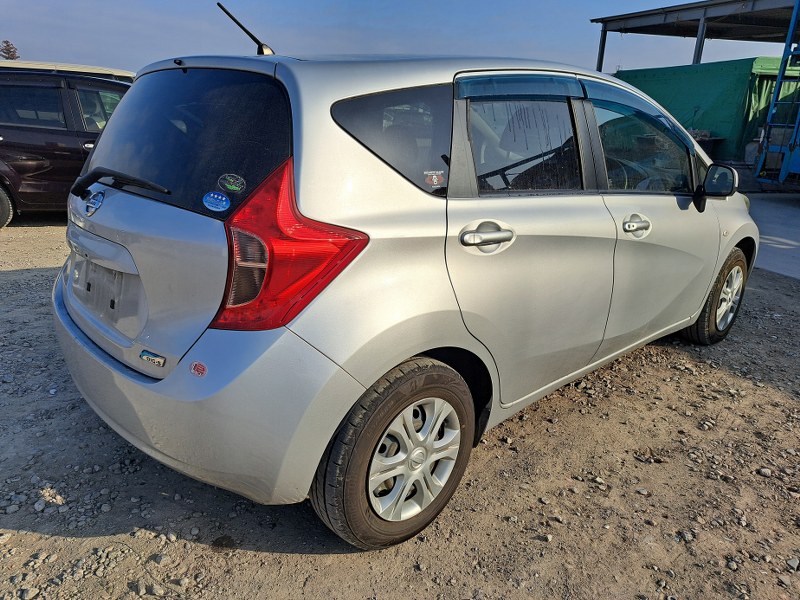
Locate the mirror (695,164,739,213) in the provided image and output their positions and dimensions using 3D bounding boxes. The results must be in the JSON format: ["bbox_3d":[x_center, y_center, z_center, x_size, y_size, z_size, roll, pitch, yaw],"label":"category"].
[{"bbox_3d":[1.563,-0.541,2.704,0.180,0.235,0.195,-14,22,-40],"label":"mirror"}]

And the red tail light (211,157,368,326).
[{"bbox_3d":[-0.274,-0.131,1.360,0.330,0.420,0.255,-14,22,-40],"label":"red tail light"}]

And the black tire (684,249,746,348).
[{"bbox_3d":[1.925,-0.036,3.398,0.608,0.605,0.193,-14,22,-40],"label":"black tire"}]

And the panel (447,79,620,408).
[{"bbox_3d":[0.423,-0.203,1.930,0.975,1.110,0.205,-14,22,-40],"label":"panel"}]

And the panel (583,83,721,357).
[{"bbox_3d":[1.192,-0.381,2.600,1.285,1.145,0.205,-14,22,-40],"label":"panel"}]

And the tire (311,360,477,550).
[{"bbox_3d":[-0.008,0.452,1.729,0.608,0.605,0.193,-14,22,-40],"label":"tire"}]

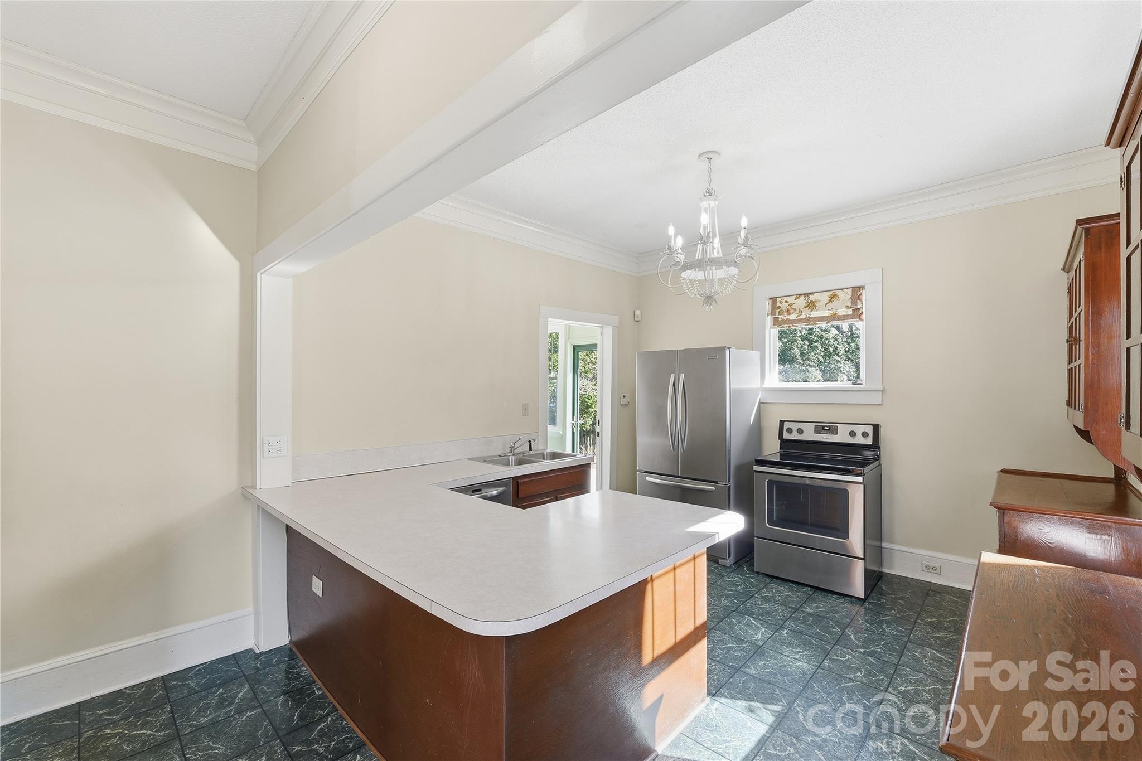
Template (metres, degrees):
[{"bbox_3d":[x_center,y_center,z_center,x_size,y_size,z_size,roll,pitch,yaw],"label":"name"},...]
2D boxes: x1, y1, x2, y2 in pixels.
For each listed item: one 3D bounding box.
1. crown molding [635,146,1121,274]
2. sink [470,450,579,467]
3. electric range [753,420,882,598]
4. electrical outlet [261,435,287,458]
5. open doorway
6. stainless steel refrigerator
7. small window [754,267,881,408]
[{"bbox_3d":[2.110,-1.349,4.025,3.710,0.205,0.100,0,-1,44],"label":"crown molding"},{"bbox_3d":[-0.310,0.706,3.561,0.535,0.185,0.835,-1,-2,44],"label":"sink"},{"bbox_3d":[1.963,0.944,3.546,0.760,1.185,0.680,-1,-2,44],"label":"electric range"},{"bbox_3d":[-1.621,0.367,2.436,0.012,0.116,0.116,-1,-2,44],"label":"electrical outlet"},{"bbox_3d":[0.089,0.426,4.551,0.140,2.240,1.185,-1,-2,44],"label":"open doorway"},{"bbox_3d":[1.196,0.639,4.221,0.910,1.815,0.780,-1,-2,44],"label":"stainless steel refrigerator"},{"bbox_3d":[2.188,-0.358,3.999,1.045,1.127,0.110,-1,-2,44],"label":"small window"}]

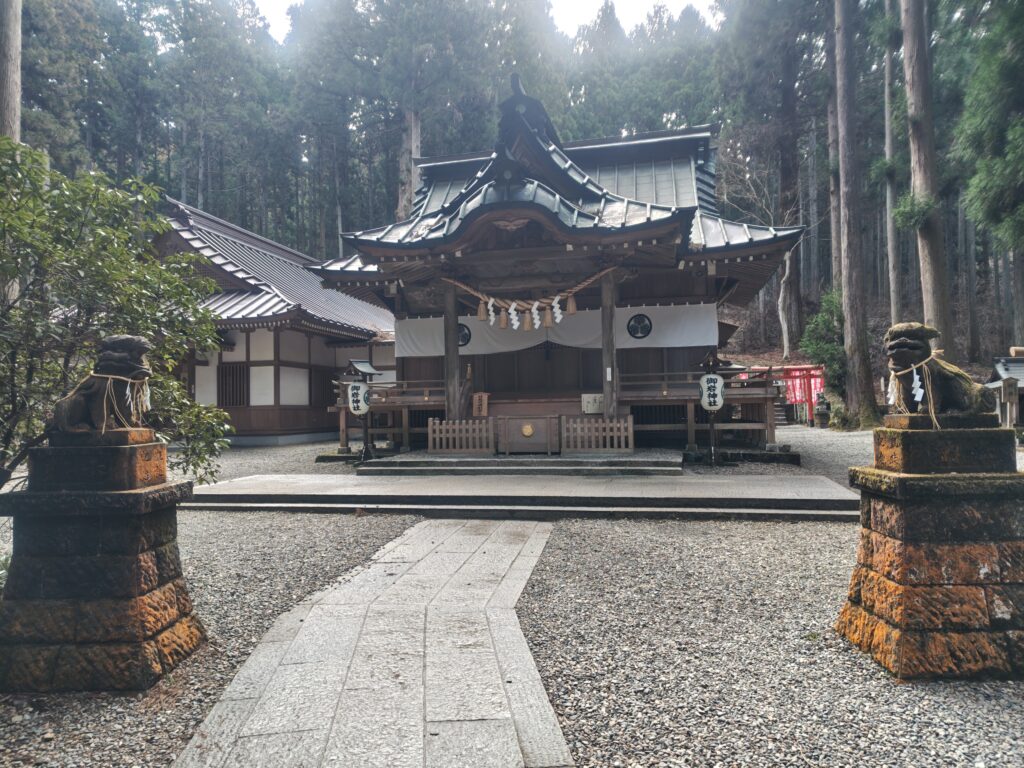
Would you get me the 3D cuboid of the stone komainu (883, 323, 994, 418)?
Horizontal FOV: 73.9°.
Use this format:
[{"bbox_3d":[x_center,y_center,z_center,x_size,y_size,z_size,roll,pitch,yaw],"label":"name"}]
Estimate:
[{"bbox_3d":[2.700,-0.100,4.320,0.590,0.590,0.310,-1,-2,-2],"label":"stone komainu"}]

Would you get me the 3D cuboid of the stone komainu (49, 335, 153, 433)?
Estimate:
[{"bbox_3d":[-2.690,0.000,4.450,0.600,0.610,0.310,-1,-2,2],"label":"stone komainu"}]

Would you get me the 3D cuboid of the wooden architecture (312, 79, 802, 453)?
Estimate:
[{"bbox_3d":[1.104,-2.647,20.026,12.600,8.850,10.400,-1,-2,13],"label":"wooden architecture"}]

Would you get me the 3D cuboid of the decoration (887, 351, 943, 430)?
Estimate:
[{"bbox_3d":[2.550,0.030,4.300,0.340,0.490,0.270,-1,-2,-2],"label":"decoration"}]

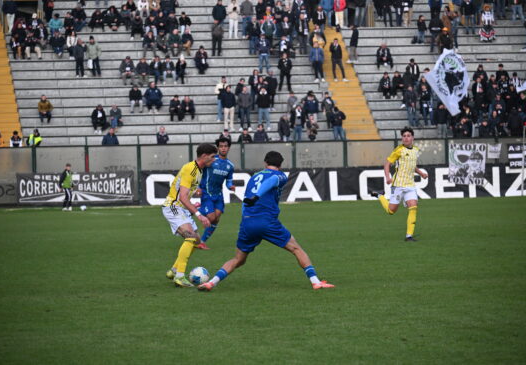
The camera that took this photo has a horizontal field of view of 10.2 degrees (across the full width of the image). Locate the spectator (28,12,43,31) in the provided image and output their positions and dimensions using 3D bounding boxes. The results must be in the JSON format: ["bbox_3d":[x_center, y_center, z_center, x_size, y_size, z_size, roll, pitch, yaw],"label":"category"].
[{"bbox_3d":[-9.554,-6.559,124.300,0.580,1.160,0.740,-1,0,-8],"label":"spectator"}]

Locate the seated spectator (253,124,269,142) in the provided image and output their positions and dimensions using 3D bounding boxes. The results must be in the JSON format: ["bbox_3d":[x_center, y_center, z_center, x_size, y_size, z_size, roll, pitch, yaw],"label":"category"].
[{"bbox_3d":[-0.087,-1.689,117.600,0.580,1.250,0.720,-1,0,-9],"label":"seated spectator"}]

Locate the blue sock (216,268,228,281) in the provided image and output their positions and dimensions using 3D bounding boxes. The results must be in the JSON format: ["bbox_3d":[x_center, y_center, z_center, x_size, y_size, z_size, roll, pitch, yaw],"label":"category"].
[{"bbox_3d":[-0.448,1.004,32.350,0.125,0.090,0.095,-46,41,-18],"label":"blue sock"}]

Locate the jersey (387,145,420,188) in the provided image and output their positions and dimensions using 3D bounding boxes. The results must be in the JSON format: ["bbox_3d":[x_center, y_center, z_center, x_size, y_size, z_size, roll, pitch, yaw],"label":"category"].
[{"bbox_3d":[2.160,-0.246,45.500,0.500,0.670,0.300,-1,0,-29],"label":"jersey"}]

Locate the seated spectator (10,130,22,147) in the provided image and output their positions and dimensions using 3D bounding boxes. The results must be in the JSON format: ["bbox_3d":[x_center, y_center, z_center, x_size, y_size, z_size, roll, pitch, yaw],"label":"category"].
[{"bbox_3d":[-9.452,-1.410,113.400,0.500,1.120,0.720,-1,0,-6],"label":"seated spectator"}]

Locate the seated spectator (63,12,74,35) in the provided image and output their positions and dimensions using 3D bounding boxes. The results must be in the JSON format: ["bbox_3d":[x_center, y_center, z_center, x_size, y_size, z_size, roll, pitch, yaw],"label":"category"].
[{"bbox_3d":[-8.062,-6.512,123.000,0.500,1.120,0.720,-1,0,-6],"label":"seated spectator"}]

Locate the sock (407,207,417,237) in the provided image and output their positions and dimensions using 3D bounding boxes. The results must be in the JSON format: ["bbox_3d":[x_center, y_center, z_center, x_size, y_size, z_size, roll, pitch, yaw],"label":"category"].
[{"bbox_3d":[2.271,0.593,45.200,0.120,0.430,0.130,-1,11,-35],"label":"sock"}]

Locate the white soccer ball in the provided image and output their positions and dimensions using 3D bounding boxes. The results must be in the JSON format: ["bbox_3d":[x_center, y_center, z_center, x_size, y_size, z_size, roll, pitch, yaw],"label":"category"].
[{"bbox_3d":[-0.696,1.037,32.500,0.220,0.220,0.220,-1,0,0],"label":"white soccer ball"}]

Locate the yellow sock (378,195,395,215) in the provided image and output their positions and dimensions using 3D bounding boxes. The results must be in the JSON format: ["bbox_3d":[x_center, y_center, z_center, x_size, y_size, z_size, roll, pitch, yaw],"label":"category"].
[{"bbox_3d":[1.891,0.341,45.400,0.120,0.125,0.400,0,35,-34],"label":"yellow sock"}]

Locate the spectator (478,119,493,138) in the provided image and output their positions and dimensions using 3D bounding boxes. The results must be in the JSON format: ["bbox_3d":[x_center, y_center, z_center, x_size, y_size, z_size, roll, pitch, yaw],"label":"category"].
[{"bbox_3d":[8.818,-1.932,117.300,0.570,1.170,0.740,-1,0,-8],"label":"spectator"}]

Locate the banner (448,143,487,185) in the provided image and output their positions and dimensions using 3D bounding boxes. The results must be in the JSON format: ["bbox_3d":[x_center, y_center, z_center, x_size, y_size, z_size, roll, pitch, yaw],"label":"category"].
[{"bbox_3d":[7.808,-0.706,113.000,1.420,1.570,0.030,-1,0,-7],"label":"banner"}]

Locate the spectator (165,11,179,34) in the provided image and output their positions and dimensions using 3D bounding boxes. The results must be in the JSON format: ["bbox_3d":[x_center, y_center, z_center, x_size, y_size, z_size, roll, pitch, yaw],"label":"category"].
[{"bbox_3d":[-3.870,-6.675,125.200,0.600,1.160,0.740,-1,0,-8],"label":"spectator"}]

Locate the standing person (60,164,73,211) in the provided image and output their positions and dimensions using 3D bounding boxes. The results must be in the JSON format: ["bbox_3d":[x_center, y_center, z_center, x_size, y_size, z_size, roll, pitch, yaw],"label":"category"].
[{"bbox_3d":[-6.971,0.172,105.000,0.520,1.670,0.360,-1,0,-30],"label":"standing person"}]

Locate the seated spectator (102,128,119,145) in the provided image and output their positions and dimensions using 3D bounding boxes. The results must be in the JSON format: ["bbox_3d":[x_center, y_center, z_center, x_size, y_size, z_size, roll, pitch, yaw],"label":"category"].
[{"bbox_3d":[-5.920,-1.523,114.900,0.600,1.170,0.720,-1,0,-8],"label":"seated spectator"}]

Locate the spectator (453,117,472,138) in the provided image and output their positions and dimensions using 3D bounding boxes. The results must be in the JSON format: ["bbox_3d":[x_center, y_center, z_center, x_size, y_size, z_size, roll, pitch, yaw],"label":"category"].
[{"bbox_3d":[7.906,-2.011,117.300,0.640,1.170,0.740,-1,0,-8],"label":"spectator"}]

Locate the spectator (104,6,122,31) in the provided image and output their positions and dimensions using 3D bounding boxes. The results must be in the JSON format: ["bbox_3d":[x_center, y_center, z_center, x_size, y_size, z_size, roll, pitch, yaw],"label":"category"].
[{"bbox_3d":[-6.339,-6.913,125.500,0.680,1.100,0.760,-1,0,-8],"label":"spectator"}]

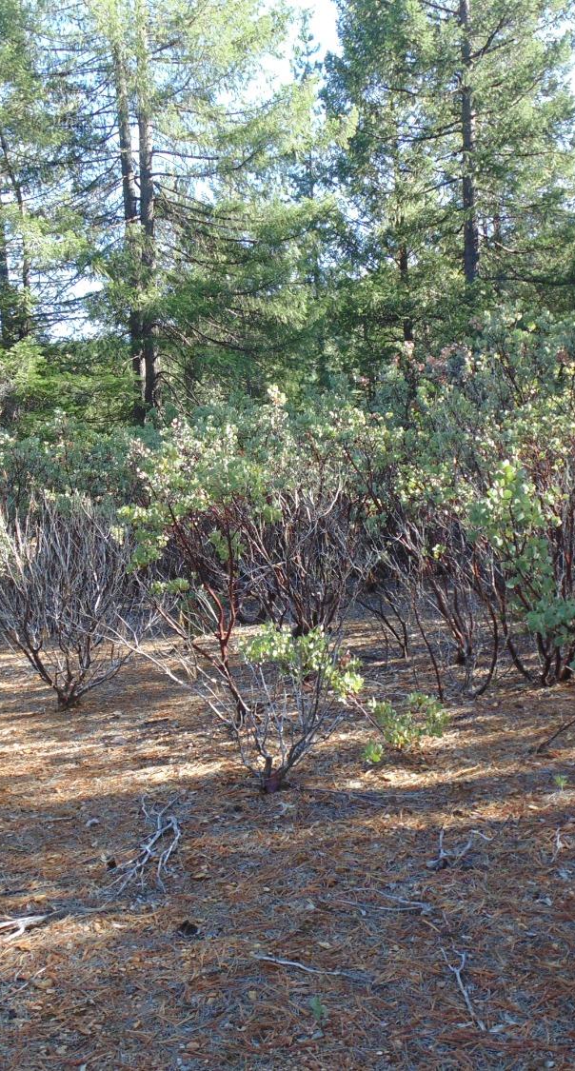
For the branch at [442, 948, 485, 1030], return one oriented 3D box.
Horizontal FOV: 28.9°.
[{"bbox_3d":[0.544,1.374,3.434,0.110,0.040,0.540,-2,1,0],"label":"branch"}]

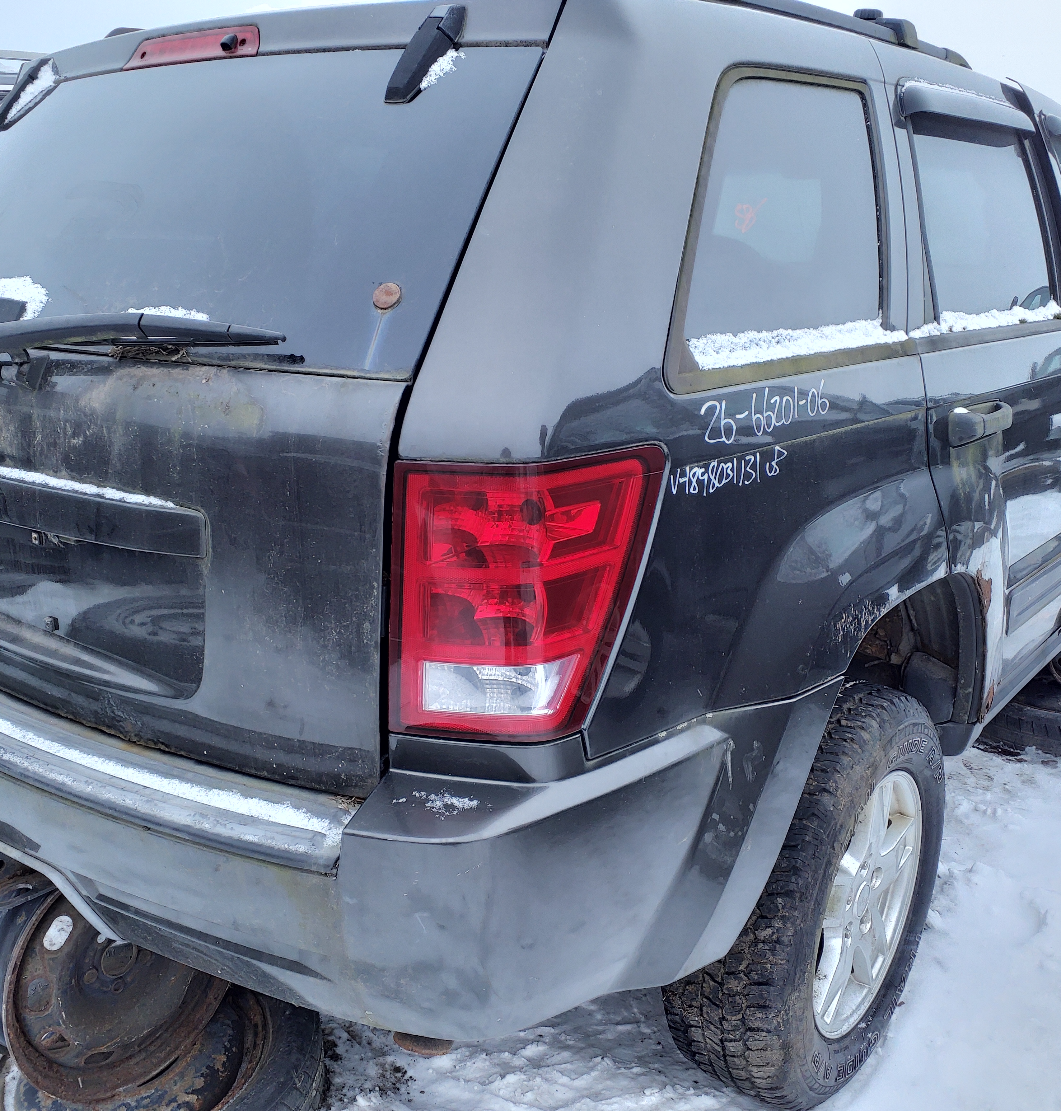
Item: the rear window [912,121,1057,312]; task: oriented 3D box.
[{"bbox_3d":[0.826,-0.605,2.001,0.030,0.360,0.650,-8,8,41],"label":"rear window"}]

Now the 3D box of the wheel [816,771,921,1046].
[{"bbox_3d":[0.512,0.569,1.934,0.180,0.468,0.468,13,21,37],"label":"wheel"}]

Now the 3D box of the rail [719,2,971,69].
[{"bbox_3d":[0.502,-0.893,1.852,0.050,0.065,1.360,13,21,37],"label":"rail"}]

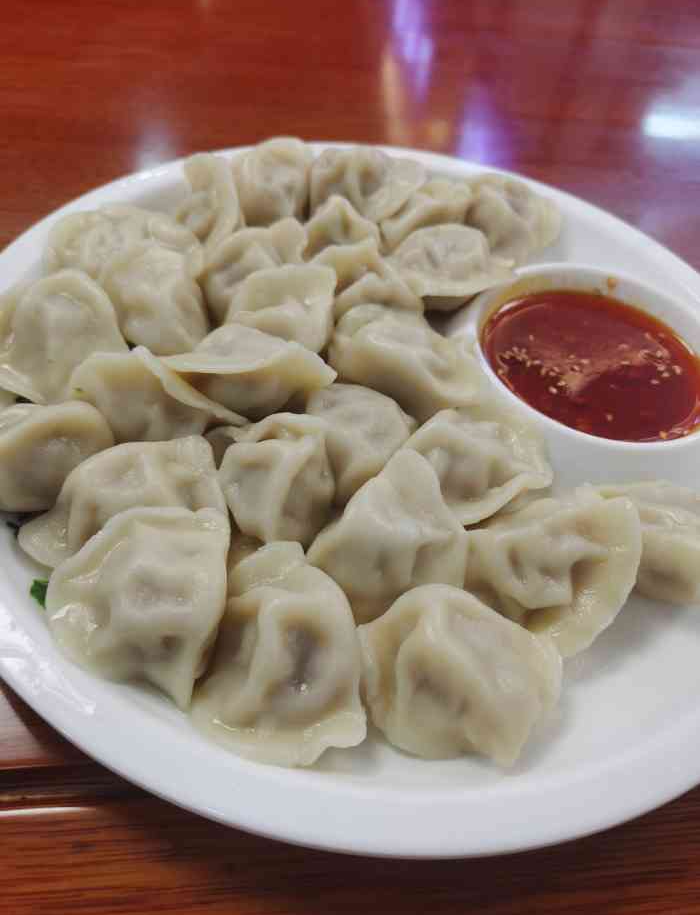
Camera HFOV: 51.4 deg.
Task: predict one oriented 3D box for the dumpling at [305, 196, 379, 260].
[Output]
[{"bbox_3d":[-0.003,-0.092,0.296,0.034,0.028,0.043,3,52,-6],"label":"dumpling"}]

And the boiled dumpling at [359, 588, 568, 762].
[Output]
[{"bbox_3d":[0.030,0.058,0.199,0.052,0.029,0.046,7,51,-3],"label":"boiled dumpling"}]

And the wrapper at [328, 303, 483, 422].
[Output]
[{"bbox_3d":[0.020,-0.036,0.268,0.038,0.029,0.060,-36,64,-29],"label":"wrapper"}]

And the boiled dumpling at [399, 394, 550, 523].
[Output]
[{"bbox_3d":[0.041,0.001,0.235,0.051,0.029,0.041,-7,53,-14],"label":"boiled dumpling"}]

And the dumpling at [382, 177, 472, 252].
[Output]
[{"bbox_3d":[0.036,-0.110,0.331,0.048,0.028,0.040,-3,52,-9],"label":"dumpling"}]

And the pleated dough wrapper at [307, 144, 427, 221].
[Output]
[{"bbox_3d":[0.009,-0.128,0.343,0.055,0.028,0.043,5,52,-3],"label":"pleated dough wrapper"}]

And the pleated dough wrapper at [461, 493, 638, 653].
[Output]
[{"bbox_3d":[0.064,0.035,0.230,0.052,0.026,0.056,17,52,6],"label":"pleated dough wrapper"}]

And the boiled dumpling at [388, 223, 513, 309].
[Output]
[{"bbox_3d":[0.040,-0.075,0.285,0.051,0.026,0.040,4,51,-5],"label":"boiled dumpling"}]

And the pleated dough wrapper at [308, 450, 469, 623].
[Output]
[{"bbox_3d":[0.011,0.023,0.211,0.047,0.034,0.046,-5,53,-12],"label":"pleated dough wrapper"}]

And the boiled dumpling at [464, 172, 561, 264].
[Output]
[{"bbox_3d":[0.076,-0.111,0.340,0.041,0.029,0.054,-5,53,-11],"label":"boiled dumpling"}]

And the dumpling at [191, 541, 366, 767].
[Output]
[{"bbox_3d":[-0.019,0.052,0.198,0.044,0.029,0.059,4,51,-5],"label":"dumpling"}]

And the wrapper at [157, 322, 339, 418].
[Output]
[{"bbox_3d":[-0.035,-0.029,0.251,0.061,0.028,0.035,5,52,-4],"label":"wrapper"}]

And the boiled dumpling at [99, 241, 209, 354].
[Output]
[{"bbox_3d":[-0.069,-0.057,0.259,0.038,0.029,0.047,1,52,-7],"label":"boiled dumpling"}]

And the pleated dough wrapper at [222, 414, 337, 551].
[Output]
[{"bbox_3d":[-0.023,0.008,0.230,0.037,0.032,0.046,5,52,-3],"label":"pleated dough wrapper"}]

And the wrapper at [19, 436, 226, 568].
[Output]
[{"bbox_3d":[-0.064,0.014,0.209,0.060,0.031,0.044,-4,53,-11],"label":"wrapper"}]

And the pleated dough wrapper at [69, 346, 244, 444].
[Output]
[{"bbox_3d":[-0.061,-0.019,0.230,0.051,0.029,0.037,28,53,14],"label":"pleated dough wrapper"}]

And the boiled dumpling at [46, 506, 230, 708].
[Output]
[{"bbox_3d":[-0.059,0.041,0.207,0.049,0.029,0.055,-1,52,-8],"label":"boiled dumpling"}]

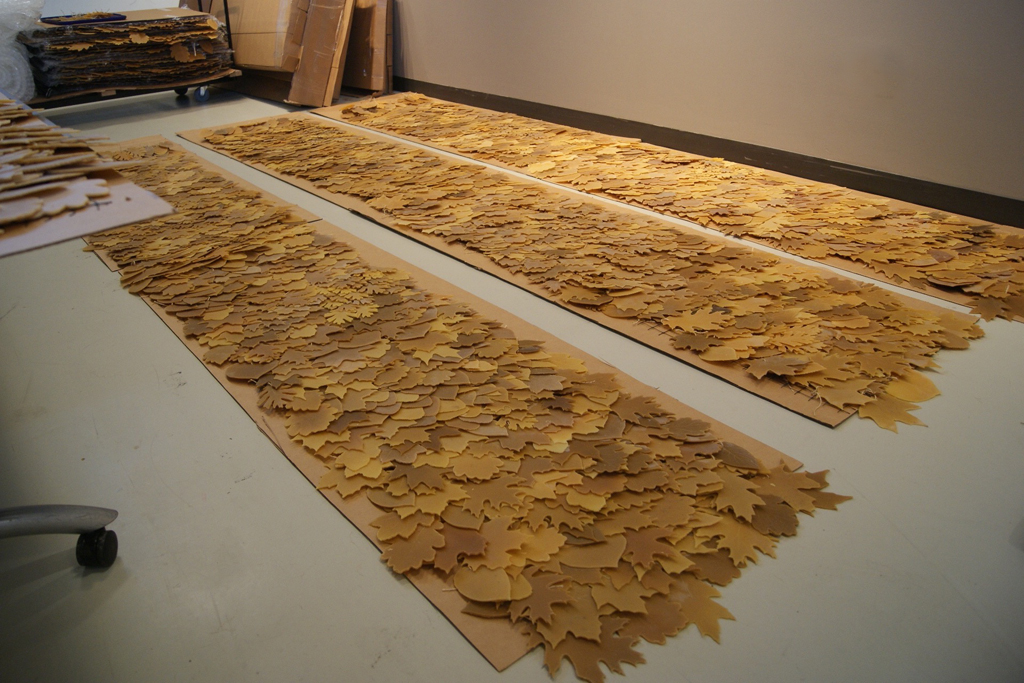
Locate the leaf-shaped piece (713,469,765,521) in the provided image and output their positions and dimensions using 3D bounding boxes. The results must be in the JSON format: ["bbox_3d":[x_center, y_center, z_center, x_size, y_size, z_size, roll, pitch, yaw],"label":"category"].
[{"bbox_3d":[0.400,0.271,1.375,0.102,0.012,0.155,-3,27,-3],"label":"leaf-shaped piece"}]

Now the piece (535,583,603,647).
[{"bbox_3d":[0.082,0.403,1.144,0.108,0.012,0.132,-3,27,-3],"label":"piece"}]

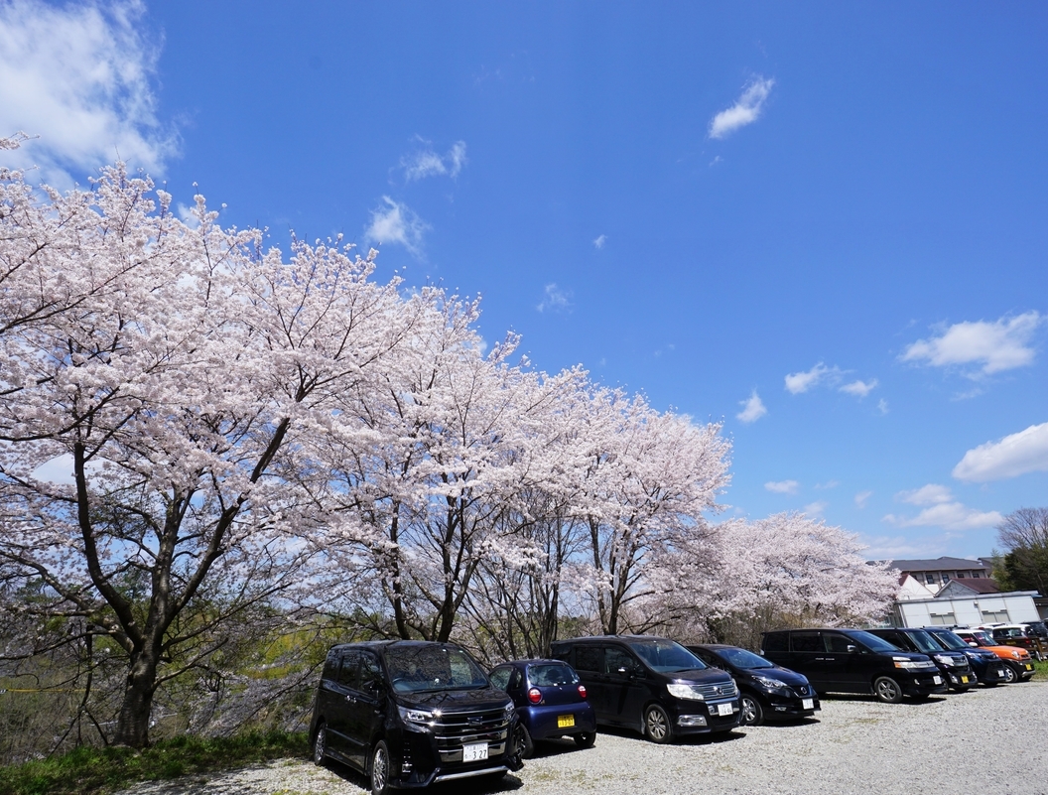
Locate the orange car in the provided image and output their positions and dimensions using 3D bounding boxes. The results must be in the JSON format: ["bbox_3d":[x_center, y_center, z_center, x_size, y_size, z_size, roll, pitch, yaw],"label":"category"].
[{"bbox_3d":[16.579,9.609,18.542,1.475,1.665,3.395,12,-29,-26],"label":"orange car"}]

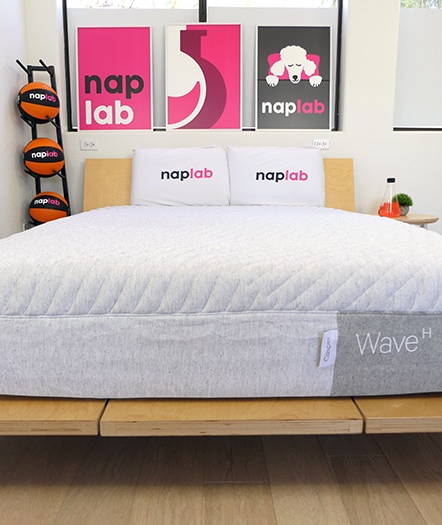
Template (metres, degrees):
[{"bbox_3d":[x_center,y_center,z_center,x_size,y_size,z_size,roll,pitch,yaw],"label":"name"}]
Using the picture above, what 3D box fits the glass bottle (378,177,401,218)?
[{"bbox_3d":[1.031,-0.392,2.944,0.136,0.237,0.136,0,10,-1],"label":"glass bottle"}]

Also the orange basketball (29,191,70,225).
[{"bbox_3d":[-1.097,-0.327,3.102,0.240,0.240,0.240,0,10,-1],"label":"orange basketball"}]

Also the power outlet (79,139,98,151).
[{"bbox_3d":[-0.871,-0.775,3.217,0.115,0.070,0.008,0,10,-1],"label":"power outlet"}]

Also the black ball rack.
[{"bbox_3d":[-1.092,-0.491,3.094,0.280,1.450,0.320,0,10,-1],"label":"black ball rack"}]

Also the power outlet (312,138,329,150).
[{"bbox_3d":[0.670,-0.785,3.241,0.115,0.070,0.008,0,10,-1],"label":"power outlet"}]

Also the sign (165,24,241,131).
[{"bbox_3d":[-0.114,-1.220,3.215,0.507,0.690,0.025,0,5,-1],"label":"sign"}]

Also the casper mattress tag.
[{"bbox_3d":[0.246,0.197,1.101,0.034,0.087,0.006,-2,10,-13],"label":"casper mattress tag"}]

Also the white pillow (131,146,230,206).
[{"bbox_3d":[-0.253,-0.530,2.979,0.590,0.390,0.150,0,-8,-1],"label":"white pillow"}]

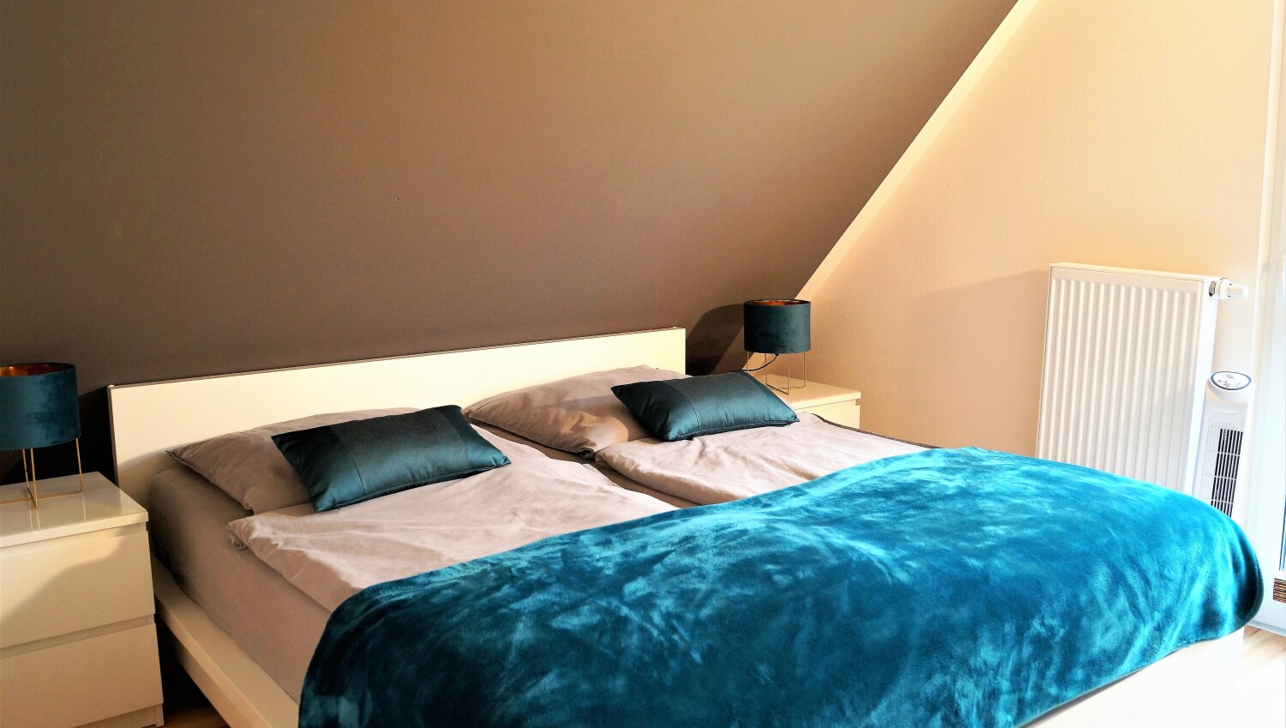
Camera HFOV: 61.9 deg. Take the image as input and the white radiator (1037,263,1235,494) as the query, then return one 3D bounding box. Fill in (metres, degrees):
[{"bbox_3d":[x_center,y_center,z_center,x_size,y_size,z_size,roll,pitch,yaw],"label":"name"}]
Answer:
[{"bbox_3d":[1.470,0.151,3.300,0.100,0.880,0.495,-7,12,-39],"label":"white radiator"}]

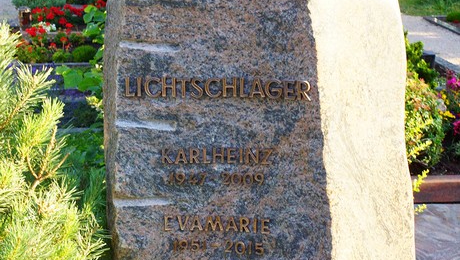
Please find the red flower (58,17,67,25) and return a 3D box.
[{"bbox_3d":[-1.782,-1.154,9.100,0.085,0.080,0.085,-3,15,-11],"label":"red flower"}]

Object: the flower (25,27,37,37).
[{"bbox_3d":[-1.959,-0.957,8.400,0.115,0.095,0.105,-3,15,-13],"label":"flower"}]

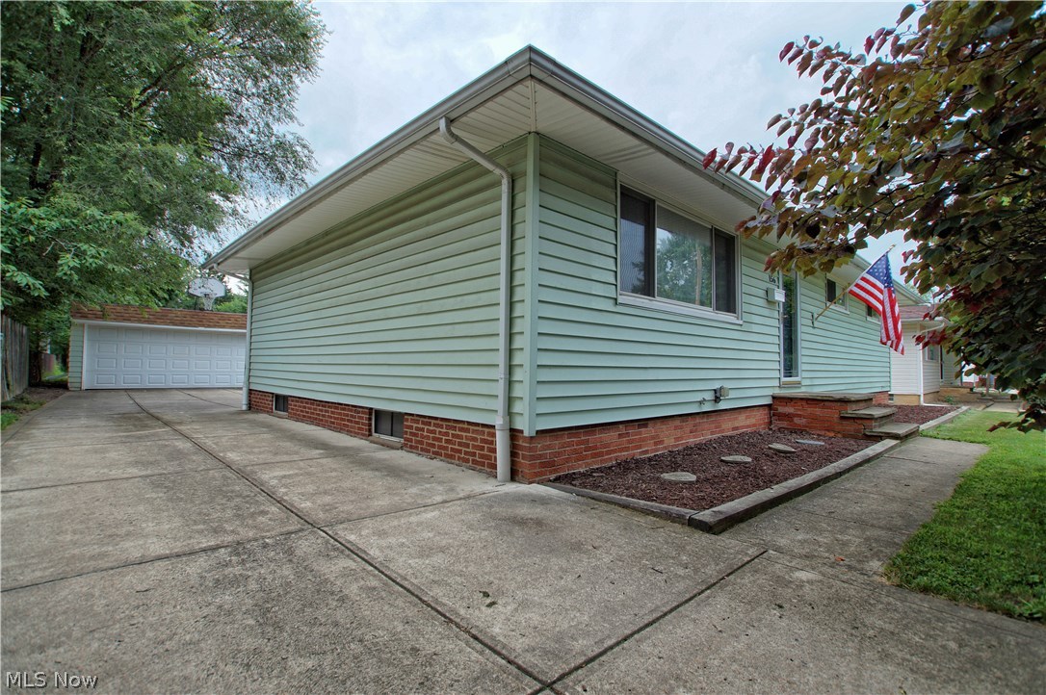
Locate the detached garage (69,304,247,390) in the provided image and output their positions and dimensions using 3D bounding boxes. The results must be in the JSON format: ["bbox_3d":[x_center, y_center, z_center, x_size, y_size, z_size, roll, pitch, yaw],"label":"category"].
[{"bbox_3d":[-14.364,0.021,18.973,5.870,3.050,6.400,3,-4,-43],"label":"detached garage"}]

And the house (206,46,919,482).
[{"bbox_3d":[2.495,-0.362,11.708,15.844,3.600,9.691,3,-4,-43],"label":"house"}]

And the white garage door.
[{"bbox_3d":[-12.337,0.416,16.773,5.000,2.100,0.100,3,-4,-43],"label":"white garage door"}]

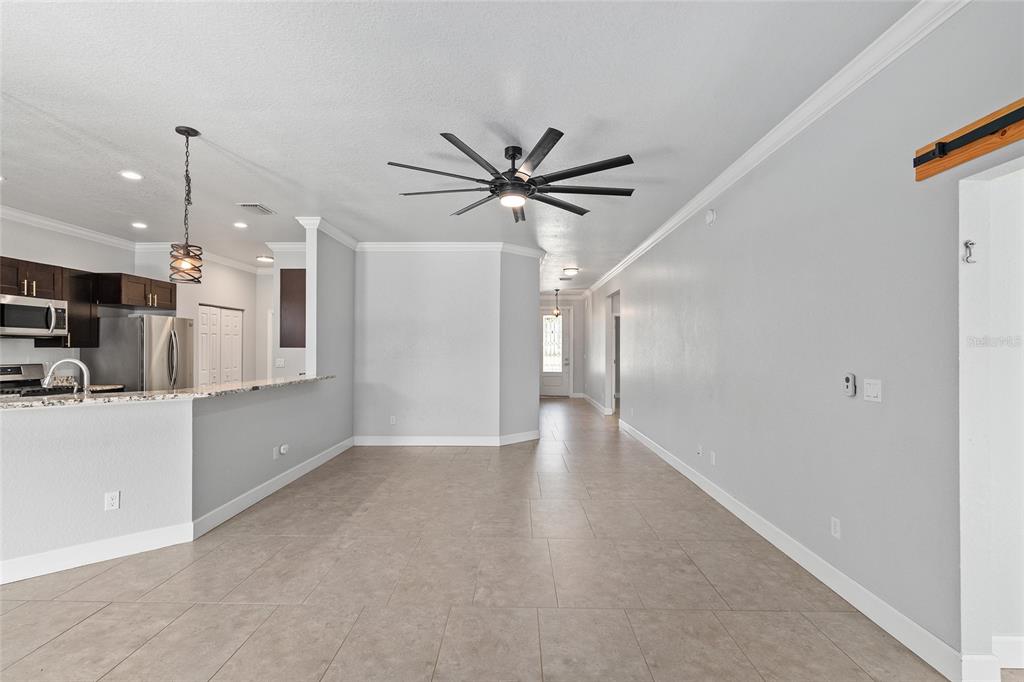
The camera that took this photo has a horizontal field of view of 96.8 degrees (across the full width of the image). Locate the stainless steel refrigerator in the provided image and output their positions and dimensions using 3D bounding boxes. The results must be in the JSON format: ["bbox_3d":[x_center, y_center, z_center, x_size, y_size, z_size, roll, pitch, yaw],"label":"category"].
[{"bbox_3d":[-4.912,0.587,6.021,0.830,1.770,0.890,0,-1,1],"label":"stainless steel refrigerator"}]

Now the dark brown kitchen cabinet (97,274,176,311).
[{"bbox_3d":[-5.082,-0.618,6.034,0.610,0.390,0.910,0,-1,1],"label":"dark brown kitchen cabinet"}]

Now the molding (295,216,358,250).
[{"bbox_3d":[-2.318,-1.337,5.834,0.295,0.118,1.340,0,-1,1],"label":"molding"}]

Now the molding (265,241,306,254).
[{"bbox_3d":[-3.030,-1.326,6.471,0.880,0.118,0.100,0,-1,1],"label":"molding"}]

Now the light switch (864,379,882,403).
[{"bbox_3d":[1.848,0.255,2.331,0.012,0.112,0.114,0,-1,1],"label":"light switch"}]

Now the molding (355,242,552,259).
[{"bbox_3d":[-0.835,-1.321,6.731,2.740,0.118,0.695,0,-1,1],"label":"molding"}]

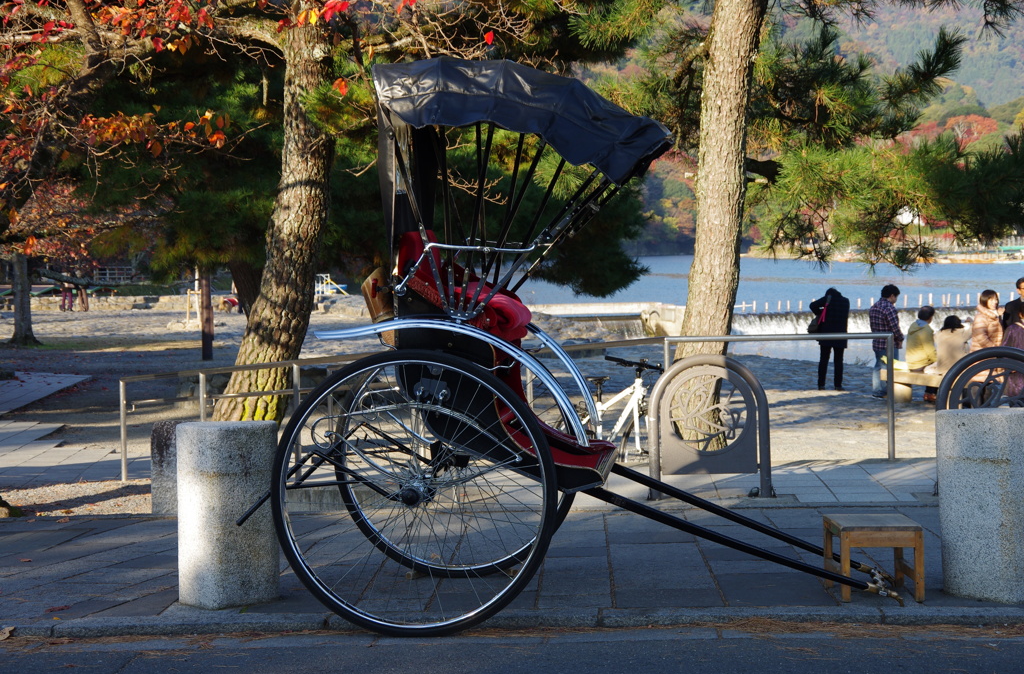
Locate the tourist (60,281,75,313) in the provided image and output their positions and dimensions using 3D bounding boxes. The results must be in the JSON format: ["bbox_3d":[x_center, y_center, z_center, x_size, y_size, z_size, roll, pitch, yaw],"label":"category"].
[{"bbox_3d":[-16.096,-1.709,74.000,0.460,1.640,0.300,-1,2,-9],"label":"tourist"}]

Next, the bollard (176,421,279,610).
[{"bbox_3d":[-1.115,0.693,8.020,0.400,0.700,0.400,-1,2,0],"label":"bollard"}]

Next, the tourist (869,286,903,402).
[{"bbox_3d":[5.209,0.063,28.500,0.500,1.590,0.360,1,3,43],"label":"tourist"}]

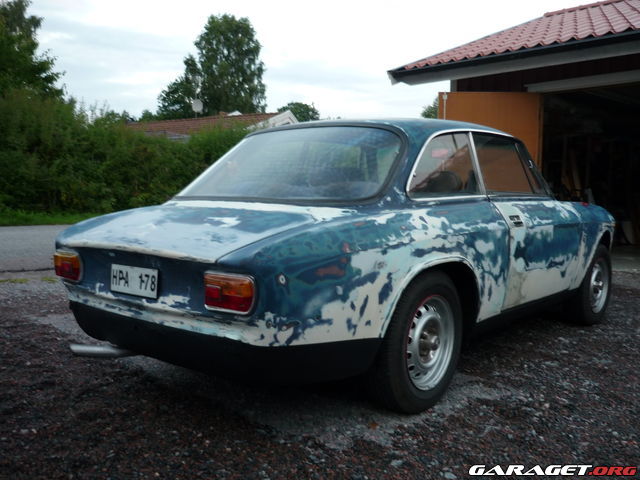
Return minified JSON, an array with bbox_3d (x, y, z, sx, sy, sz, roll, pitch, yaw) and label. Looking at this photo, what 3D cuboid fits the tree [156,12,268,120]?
[{"bbox_3d":[-8.700,-10.100,49.000,8.800,16.000,8.000,0,4,0],"label":"tree"}]

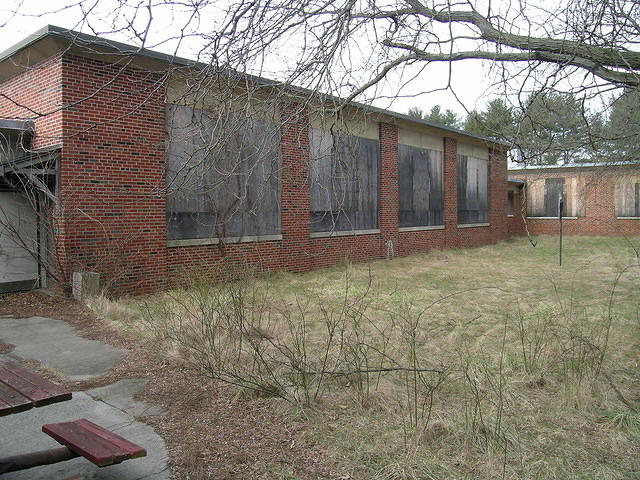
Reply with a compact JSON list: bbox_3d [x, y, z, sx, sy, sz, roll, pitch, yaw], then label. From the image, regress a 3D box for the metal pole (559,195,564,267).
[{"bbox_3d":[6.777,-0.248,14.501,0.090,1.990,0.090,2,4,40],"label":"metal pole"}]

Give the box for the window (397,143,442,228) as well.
[{"bbox_3d":[4.007,-2.023,20.389,0.100,3.060,3.598,2,4,40],"label":"window"}]

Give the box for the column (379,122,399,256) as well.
[{"bbox_3d":[2.381,-1.774,18.554,0.300,4.668,1.182,2,4,40],"label":"column"}]

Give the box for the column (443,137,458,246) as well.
[{"bbox_3d":[5.524,-2.009,22.233,0.300,4.649,1.130,2,4,40],"label":"column"}]

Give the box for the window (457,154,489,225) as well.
[{"bbox_3d":[7.111,-2.244,24.022,0.100,3.060,3.528,2,4,40],"label":"window"}]

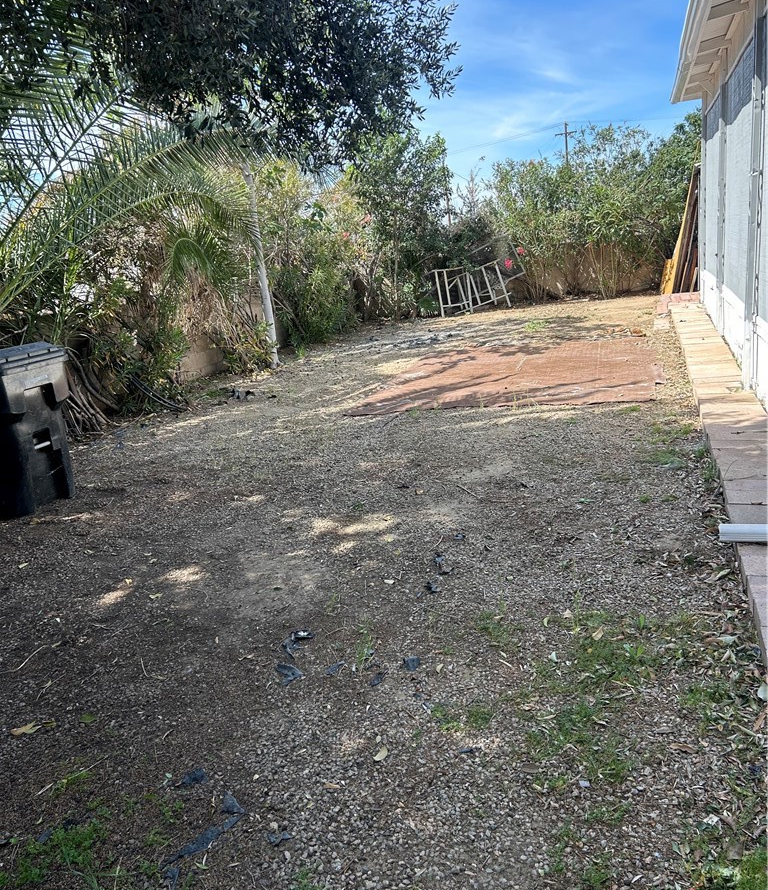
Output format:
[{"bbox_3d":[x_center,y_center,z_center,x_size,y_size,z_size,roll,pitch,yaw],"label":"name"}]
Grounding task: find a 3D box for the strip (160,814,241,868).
[{"bbox_3d":[-0.468,1.032,2.003,0.045,0.025,0.246,7,19,38],"label":"strip"}]

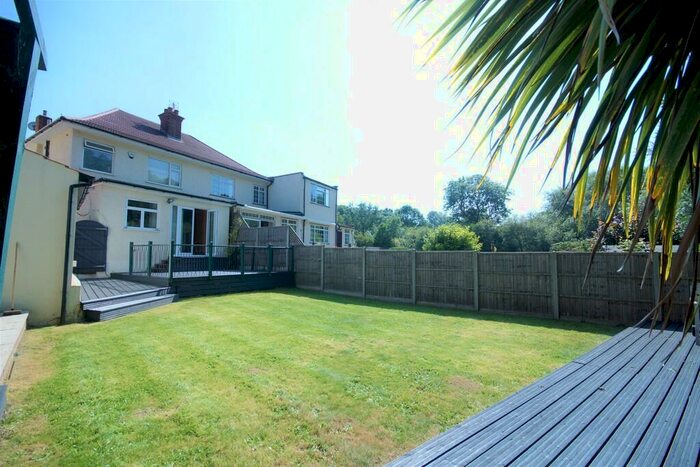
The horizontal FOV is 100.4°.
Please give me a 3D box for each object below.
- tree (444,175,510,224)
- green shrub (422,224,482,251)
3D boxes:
[{"bbox_3d":[18.299,-2.067,41.628,9.650,12.880,9.650,-1,-4,31],"label":"tree"},{"bbox_3d":[5.257,1.098,14.910,2.930,3.130,3.090,-1,-4,31],"label":"green shrub"}]

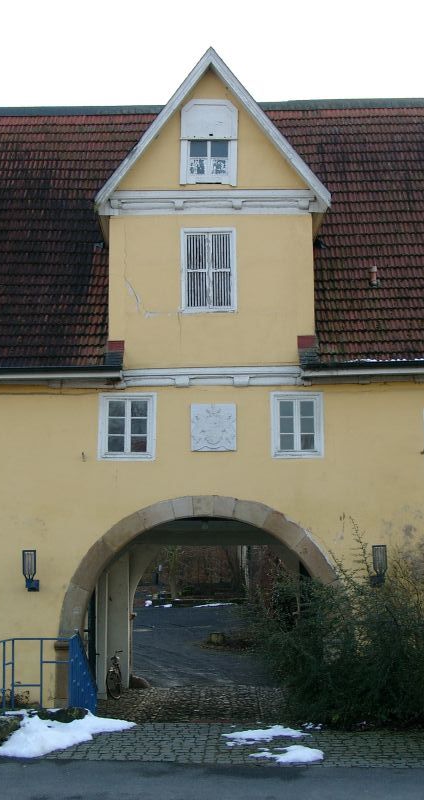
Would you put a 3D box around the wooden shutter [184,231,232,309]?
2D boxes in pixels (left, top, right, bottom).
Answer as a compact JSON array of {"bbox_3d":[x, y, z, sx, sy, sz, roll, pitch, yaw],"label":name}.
[{"bbox_3d":[-0.058,-2.344,20.799,0.873,1.431,0.070,-1,-8,1],"label":"wooden shutter"}]

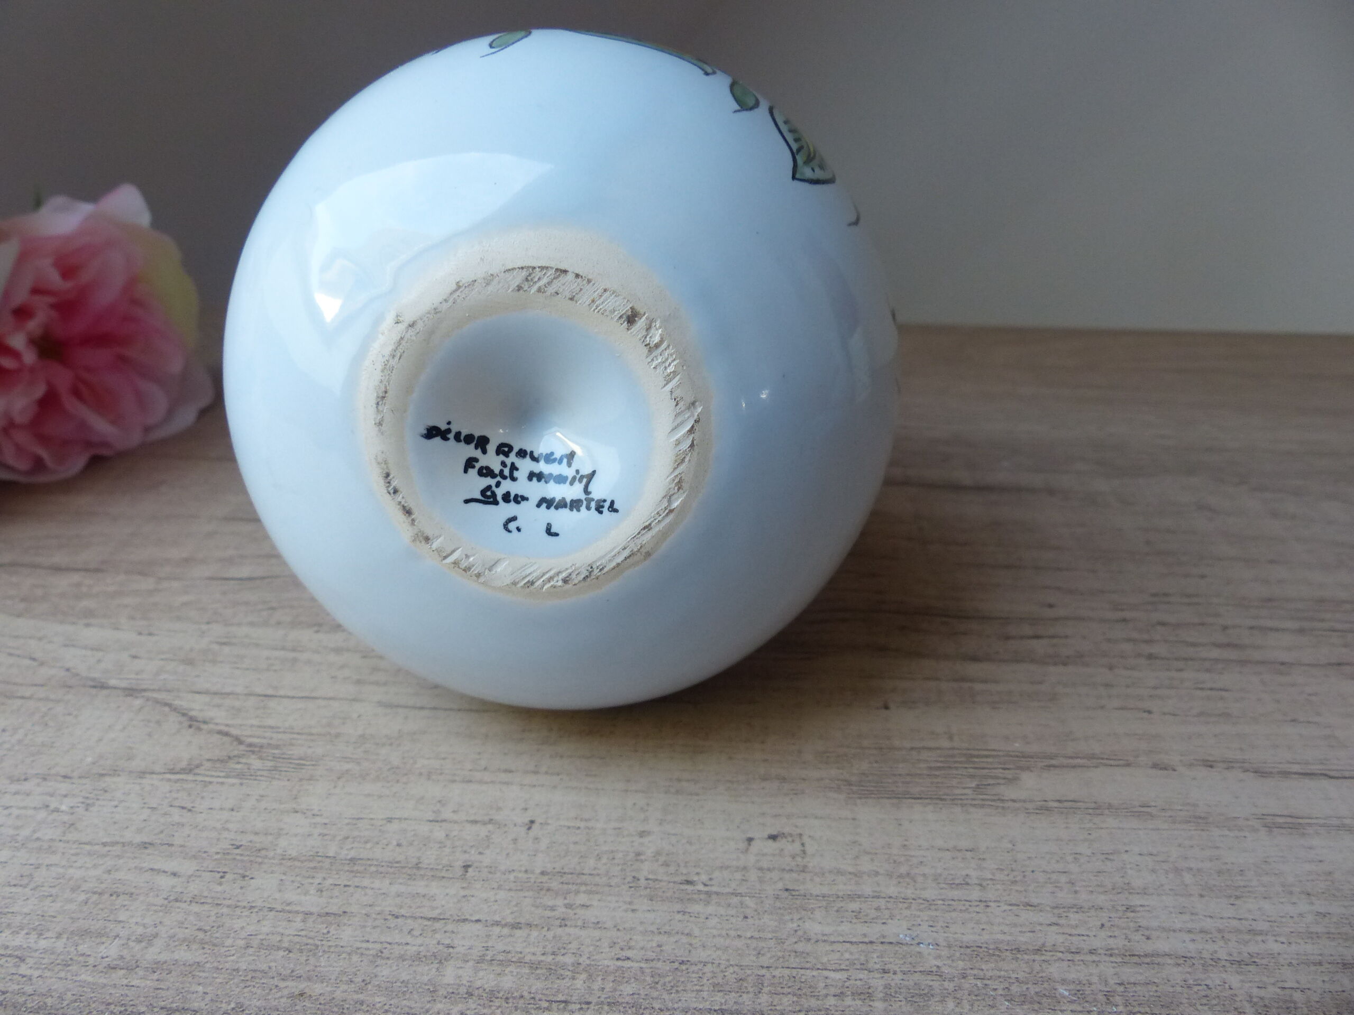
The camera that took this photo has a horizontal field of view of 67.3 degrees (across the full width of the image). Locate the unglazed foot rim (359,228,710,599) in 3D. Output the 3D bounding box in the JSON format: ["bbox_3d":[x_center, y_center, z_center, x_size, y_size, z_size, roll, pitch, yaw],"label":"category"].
[{"bbox_3d":[-0.019,-0.011,0.141,0.051,0.051,0.010,-1,15,-3],"label":"unglazed foot rim"}]

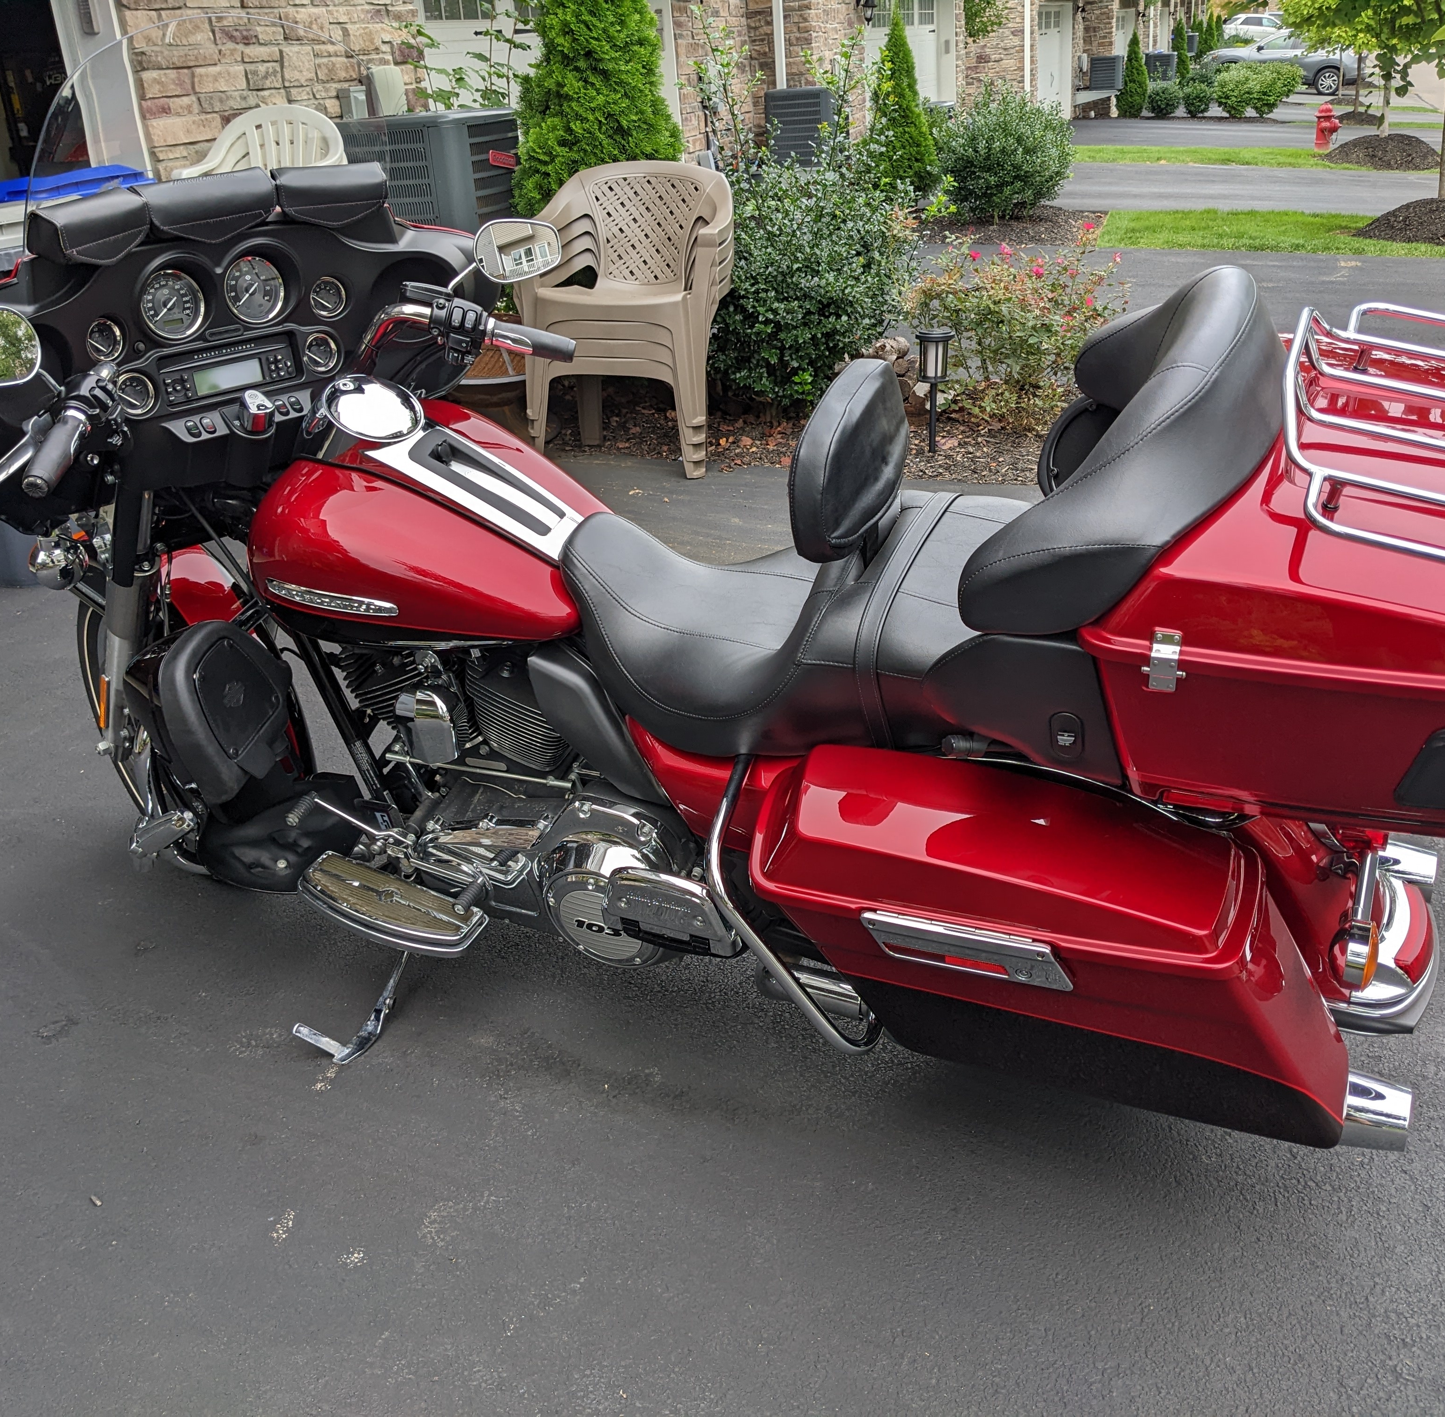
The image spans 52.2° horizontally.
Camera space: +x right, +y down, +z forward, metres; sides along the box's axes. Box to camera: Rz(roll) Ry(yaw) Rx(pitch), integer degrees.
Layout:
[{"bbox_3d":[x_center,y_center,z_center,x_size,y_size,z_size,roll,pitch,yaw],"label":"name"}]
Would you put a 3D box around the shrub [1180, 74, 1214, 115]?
[{"bbox_3d":[11.707,-15.070,36.300,0.840,0.900,0.840,-5,22,0],"label":"shrub"}]

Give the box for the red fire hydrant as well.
[{"bbox_3d":[9.662,-9.262,23.500,0.400,0.750,0.380,4,24,21],"label":"red fire hydrant"}]

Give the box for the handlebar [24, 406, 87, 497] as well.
[{"bbox_3d":[-0.828,-0.319,1.830,0.045,0.045,0.145,0,44,11],"label":"handlebar"}]

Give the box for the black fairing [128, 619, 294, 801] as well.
[{"bbox_3d":[-0.790,0.010,2.270,0.210,0.280,0.200,8,34,21],"label":"black fairing"}]

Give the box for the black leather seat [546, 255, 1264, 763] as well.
[{"bbox_3d":[0.201,-0.276,1.872,0.910,0.615,0.550,10,41,21],"label":"black leather seat"}]

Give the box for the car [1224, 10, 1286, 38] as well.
[{"bbox_3d":[23.942,-29.327,64.000,4.600,1.680,1.850,4,24,22],"label":"car"}]

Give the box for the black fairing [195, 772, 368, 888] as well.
[{"bbox_3d":[-0.733,0.205,2.450,0.240,0.170,0.190,8,34,21],"label":"black fairing"}]

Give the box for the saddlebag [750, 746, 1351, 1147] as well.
[{"bbox_3d":[0.416,0.278,1.825,0.700,0.360,0.255,10,41,21],"label":"saddlebag"}]

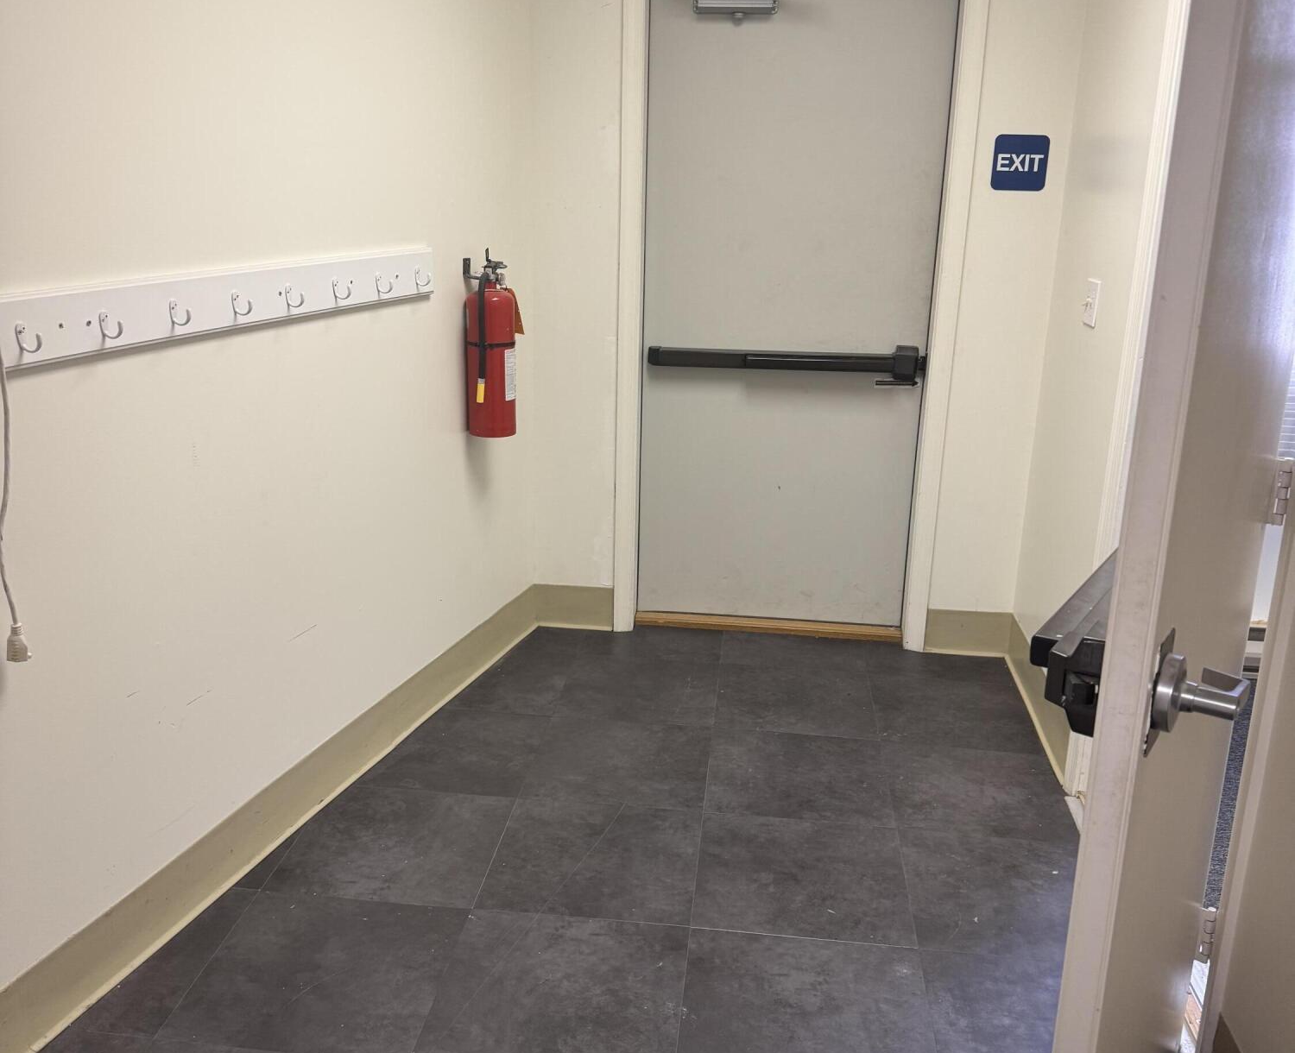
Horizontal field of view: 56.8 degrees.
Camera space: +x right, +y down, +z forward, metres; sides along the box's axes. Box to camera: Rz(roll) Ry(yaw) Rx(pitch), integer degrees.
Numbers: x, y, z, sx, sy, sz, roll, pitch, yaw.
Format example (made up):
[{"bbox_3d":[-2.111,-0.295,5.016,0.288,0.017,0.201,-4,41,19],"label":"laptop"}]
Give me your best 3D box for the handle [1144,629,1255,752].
[{"bbox_3d":[0.509,0.143,1.086,0.068,0.105,0.150,12,20,31],"label":"handle"}]

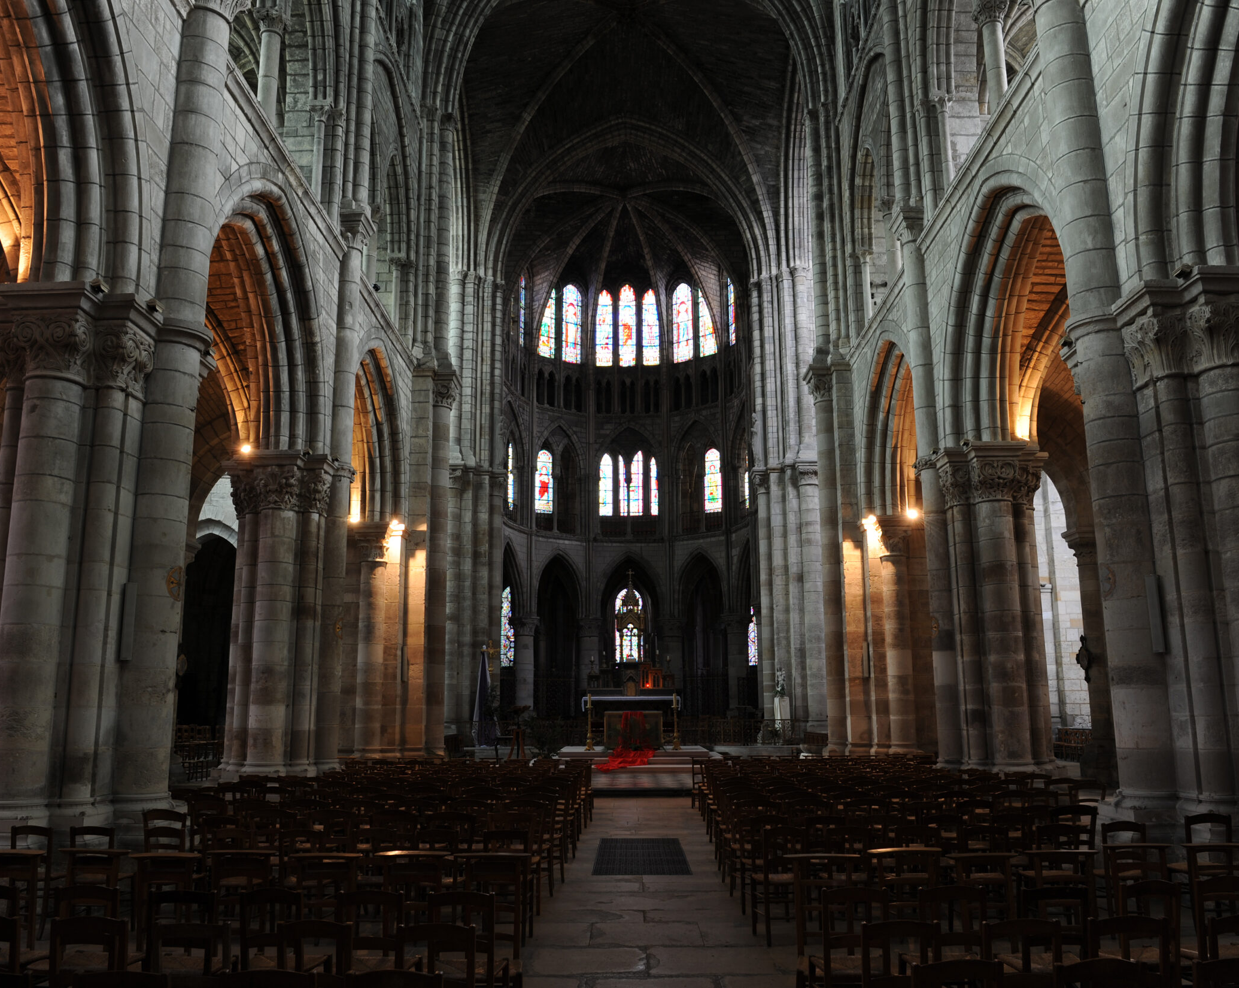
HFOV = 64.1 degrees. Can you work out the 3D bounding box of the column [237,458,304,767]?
[{"bbox_3d":[-5.774,1.898,16.313,0.900,5.318,0.900,0,-11,0],"label":"column"}]

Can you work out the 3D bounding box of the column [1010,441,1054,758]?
[{"bbox_3d":[6.540,1.736,15.796,0.380,5.050,0.380,-1,-12,1],"label":"column"}]

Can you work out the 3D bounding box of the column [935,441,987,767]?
[{"bbox_3d":[5.805,1.811,16.431,0.600,5.227,0.600,0,-11,0],"label":"column"}]

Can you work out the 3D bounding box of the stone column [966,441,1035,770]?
[{"bbox_3d":[6.232,1.794,16.289,0.820,5.250,0.820,0,-12,1],"label":"stone column"}]

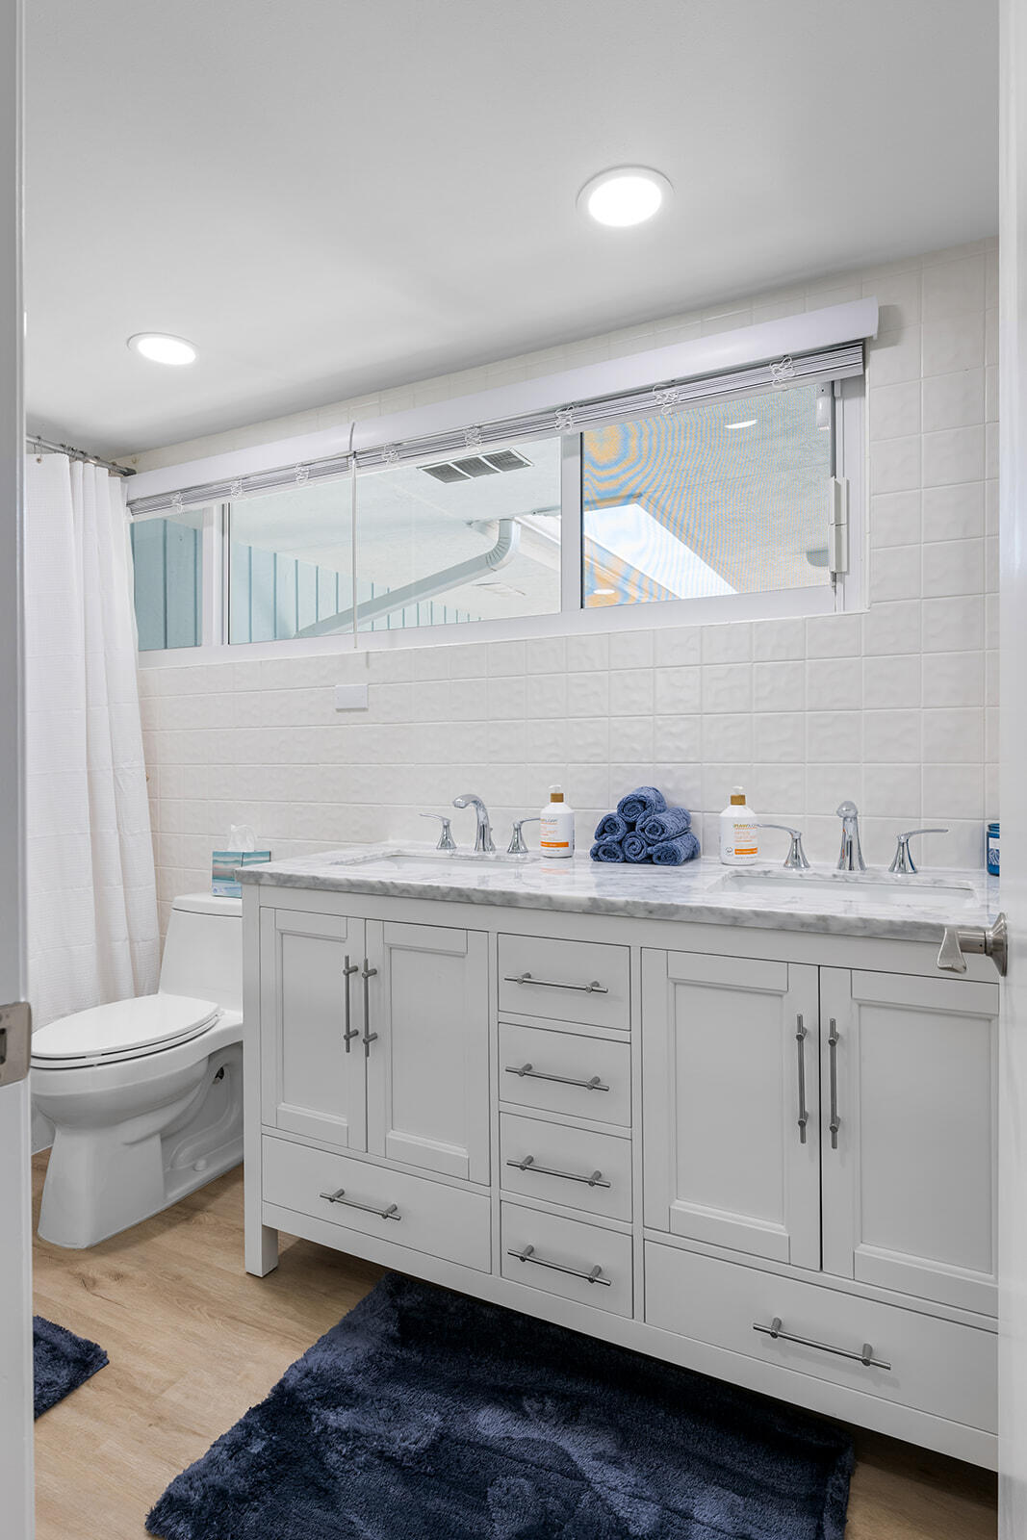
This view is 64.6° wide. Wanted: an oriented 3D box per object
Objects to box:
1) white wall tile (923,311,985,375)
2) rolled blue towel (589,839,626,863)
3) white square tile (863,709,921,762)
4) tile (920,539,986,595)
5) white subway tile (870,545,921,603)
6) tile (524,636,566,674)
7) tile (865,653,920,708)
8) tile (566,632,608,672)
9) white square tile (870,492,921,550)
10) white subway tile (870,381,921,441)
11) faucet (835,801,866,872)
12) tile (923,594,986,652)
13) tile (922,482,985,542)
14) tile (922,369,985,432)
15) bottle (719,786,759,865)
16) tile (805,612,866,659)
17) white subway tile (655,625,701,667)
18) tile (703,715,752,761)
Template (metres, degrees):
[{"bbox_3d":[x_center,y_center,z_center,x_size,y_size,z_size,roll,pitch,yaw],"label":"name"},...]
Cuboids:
[{"bbox_3d":[0.878,-0.846,1.623,0.108,0.108,0.010,0,0,27],"label":"white wall tile"},{"bbox_3d":[0.241,0.180,1.873,0.080,0.050,0.140,0,1,27],"label":"rolled blue towel"},{"bbox_3d":[0.784,-0.069,1.686,0.108,0.108,0.010,0,0,27],"label":"white square tile"},{"bbox_3d":[0.885,-0.405,1.637,0.108,0.108,0.010,0,0,27],"label":"tile"},{"bbox_3d":[0.792,-0.405,1.684,0.094,0.108,0.010,0,0,27],"label":"white subway tile"},{"bbox_3d":[0.085,-0.282,2.023,0.108,0.087,0.010,0,0,27],"label":"tile"},{"bbox_3d":[0.785,-0.181,1.688,0.110,0.110,0.008,0,1,27],"label":"tile"},{"bbox_3d":[0.186,-0.283,1.991,0.108,0.085,0.010,0,0,27],"label":"tile"},{"bbox_3d":[0.791,-0.516,1.679,0.092,0.110,0.008,0,1,27],"label":"white square tile"},{"bbox_3d":[0.787,-0.736,1.673,0.095,0.108,0.009,0,0,27],"label":"white subway tile"},{"bbox_3d":[0.659,0.131,1.600,0.052,0.141,0.155,0,0,27],"label":"faucet"},{"bbox_3d":[0.879,-0.291,1.626,0.108,0.108,0.009,0,0,27],"label":"tile"},{"bbox_3d":[0.879,-0.513,1.626,0.108,0.108,0.009,0,0,27],"label":"tile"},{"bbox_3d":[0.890,-0.744,1.645,0.110,0.110,0.010,0,0,27],"label":"tile"},{"bbox_3d":[0.489,0.120,1.762,0.077,0.168,0.077,0,0,0],"label":"bottle"},{"bbox_3d":[0.688,-0.285,1.746,0.110,0.092,0.010,0,0,27],"label":"tile"},{"bbox_3d":[0.382,-0.281,1.873,0.108,0.086,0.010,0,0,27],"label":"white subway tile"},{"bbox_3d":[0.487,-0.070,1.848,0.110,0.110,0.010,0,0,27],"label":"tile"}]

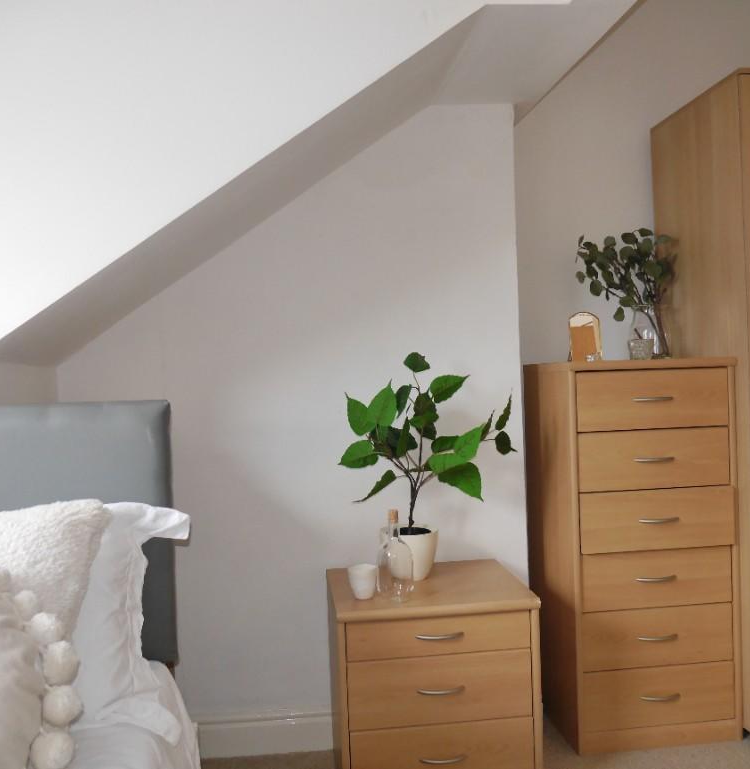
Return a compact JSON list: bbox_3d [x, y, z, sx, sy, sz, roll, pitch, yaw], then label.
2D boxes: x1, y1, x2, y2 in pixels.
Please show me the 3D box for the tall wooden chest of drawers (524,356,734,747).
[{"bbox_3d":[0.777,0.481,2.558,0.494,1.100,0.439,-2,1,-7],"label":"tall wooden chest of drawers"}]

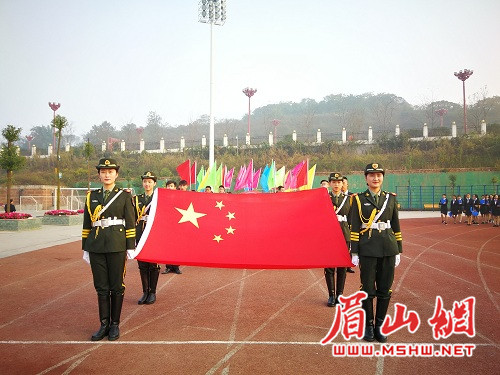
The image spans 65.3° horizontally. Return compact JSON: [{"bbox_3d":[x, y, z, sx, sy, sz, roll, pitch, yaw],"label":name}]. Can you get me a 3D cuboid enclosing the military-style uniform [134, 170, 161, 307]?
[{"bbox_3d":[-1.334,0.660,5.150,0.500,1.760,0.340,0,-2,0],"label":"military-style uniform"}]

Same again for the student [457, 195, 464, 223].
[{"bbox_3d":[12.564,1.284,23.300,0.450,1.640,0.340,-1,-2,27],"label":"student"}]

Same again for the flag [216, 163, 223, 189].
[{"bbox_3d":[-0.938,-0.348,11.800,0.260,0.800,0.140,0,-2,0],"label":"flag"}]

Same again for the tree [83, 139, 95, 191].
[{"bbox_3d":[-10.540,-0.719,25.500,0.750,4.900,0.750,0,-2,0],"label":"tree"}]

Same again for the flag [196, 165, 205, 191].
[{"bbox_3d":[-1.523,-0.308,12.000,0.270,0.800,0.140,0,-2,0],"label":"flag"}]

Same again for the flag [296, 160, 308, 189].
[{"bbox_3d":[1.494,-0.370,11.100,0.360,0.820,0.160,0,-2,0],"label":"flag"}]

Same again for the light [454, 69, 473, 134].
[{"bbox_3d":[33.989,-13.274,62.000,2.900,11.200,2.900,0,-2,0],"label":"light"}]

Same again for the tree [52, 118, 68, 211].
[{"bbox_3d":[-10.523,-1.329,21.600,0.950,5.400,0.950,0,-2,0],"label":"tree"}]

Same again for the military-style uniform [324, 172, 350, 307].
[{"bbox_3d":[1.115,0.671,5.000,0.470,1.710,0.330,0,-2,0],"label":"military-style uniform"}]

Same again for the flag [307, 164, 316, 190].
[{"bbox_3d":[1.831,-0.293,11.800,0.420,0.820,0.160,0,-2,0],"label":"flag"}]

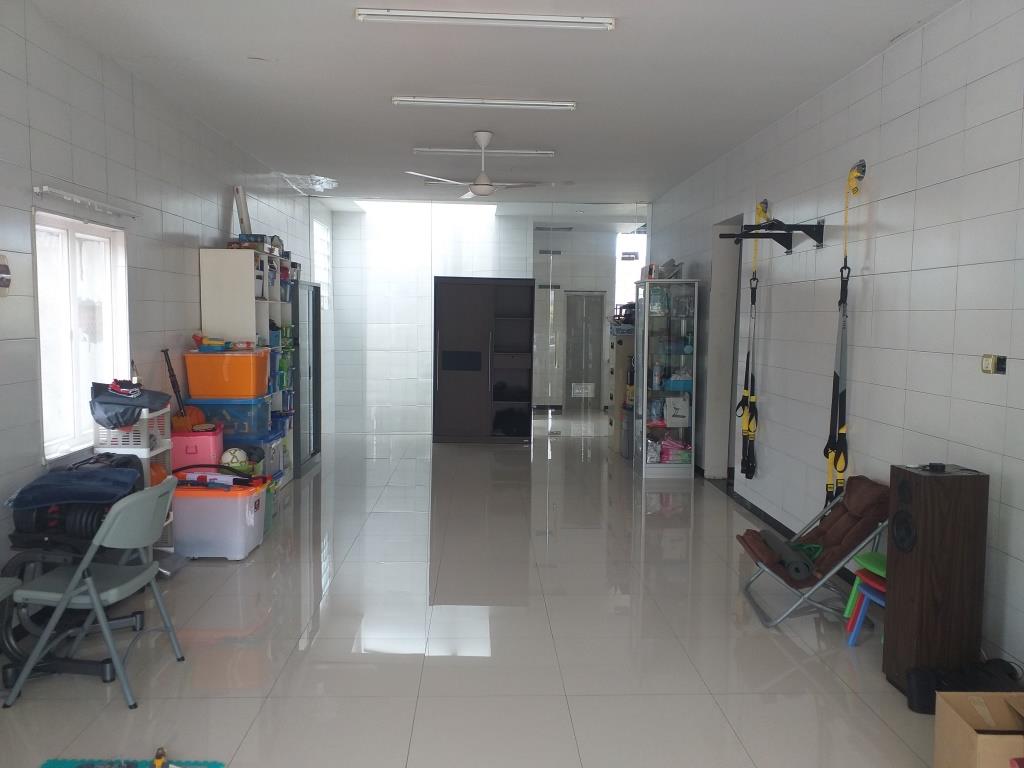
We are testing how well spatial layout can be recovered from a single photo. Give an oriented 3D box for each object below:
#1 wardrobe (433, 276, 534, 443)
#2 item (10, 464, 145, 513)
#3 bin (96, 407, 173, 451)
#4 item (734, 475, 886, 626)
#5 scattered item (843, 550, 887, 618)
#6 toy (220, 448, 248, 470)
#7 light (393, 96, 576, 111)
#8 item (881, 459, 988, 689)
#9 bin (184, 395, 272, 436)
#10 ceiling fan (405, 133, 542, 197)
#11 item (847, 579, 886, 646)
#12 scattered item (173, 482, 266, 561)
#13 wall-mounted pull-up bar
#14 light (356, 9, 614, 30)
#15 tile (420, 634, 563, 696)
[{"bbox_3d":[-0.350,-0.293,9.480,1.192,1.977,0.570,1,5,-2],"label":"wardrobe"},{"bbox_3d":[-2.034,0.496,3.614,0.544,0.141,0.403,1,5,-2],"label":"item"},{"bbox_3d":[-2.258,0.272,4.603,0.330,0.260,0.360,1,5,-2],"label":"bin"},{"bbox_3d":[1.608,0.873,4.113,0.740,0.670,0.570,1,5,0],"label":"item"},{"bbox_3d":[1.764,0.971,3.606,0.310,0.280,0.310,1,5,-2],"label":"scattered item"},{"bbox_3d":[-1.831,0.510,5.092,0.172,0.172,0.172,1,5,-2],"label":"toy"},{"bbox_3d":[-0.189,-1.951,5.376,1.270,0.060,0.045,1,5,-2],"label":"light"},{"bbox_3d":[1.758,0.824,3.216,0.295,0.930,0.200,1,5,-5],"label":"item"},{"bbox_3d":[-2.010,0.210,5.490,0.510,0.247,0.360,1,5,-2],"label":"bin"},{"bbox_3d":[-0.262,-1.809,6.332,1.210,0.524,1.180,1,5,-2],"label":"ceiling fan"},{"bbox_3d":[1.766,1.111,3.539,0.295,0.293,0.300,1,5,-2],"label":"item"},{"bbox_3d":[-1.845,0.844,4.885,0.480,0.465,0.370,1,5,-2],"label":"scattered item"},{"bbox_3d":[1.734,-0.992,5.194,0.510,0.200,1.080,1,5,-2],"label":"wall-mounted pull-up bar"},{"bbox_3d":[-0.126,-1.787,3.793,1.264,0.059,0.045,1,5,-2],"label":"light"},{"bbox_3d":[-0.092,1.246,3.397,0.600,0.010,0.580,1,5,-2],"label":"tile"}]

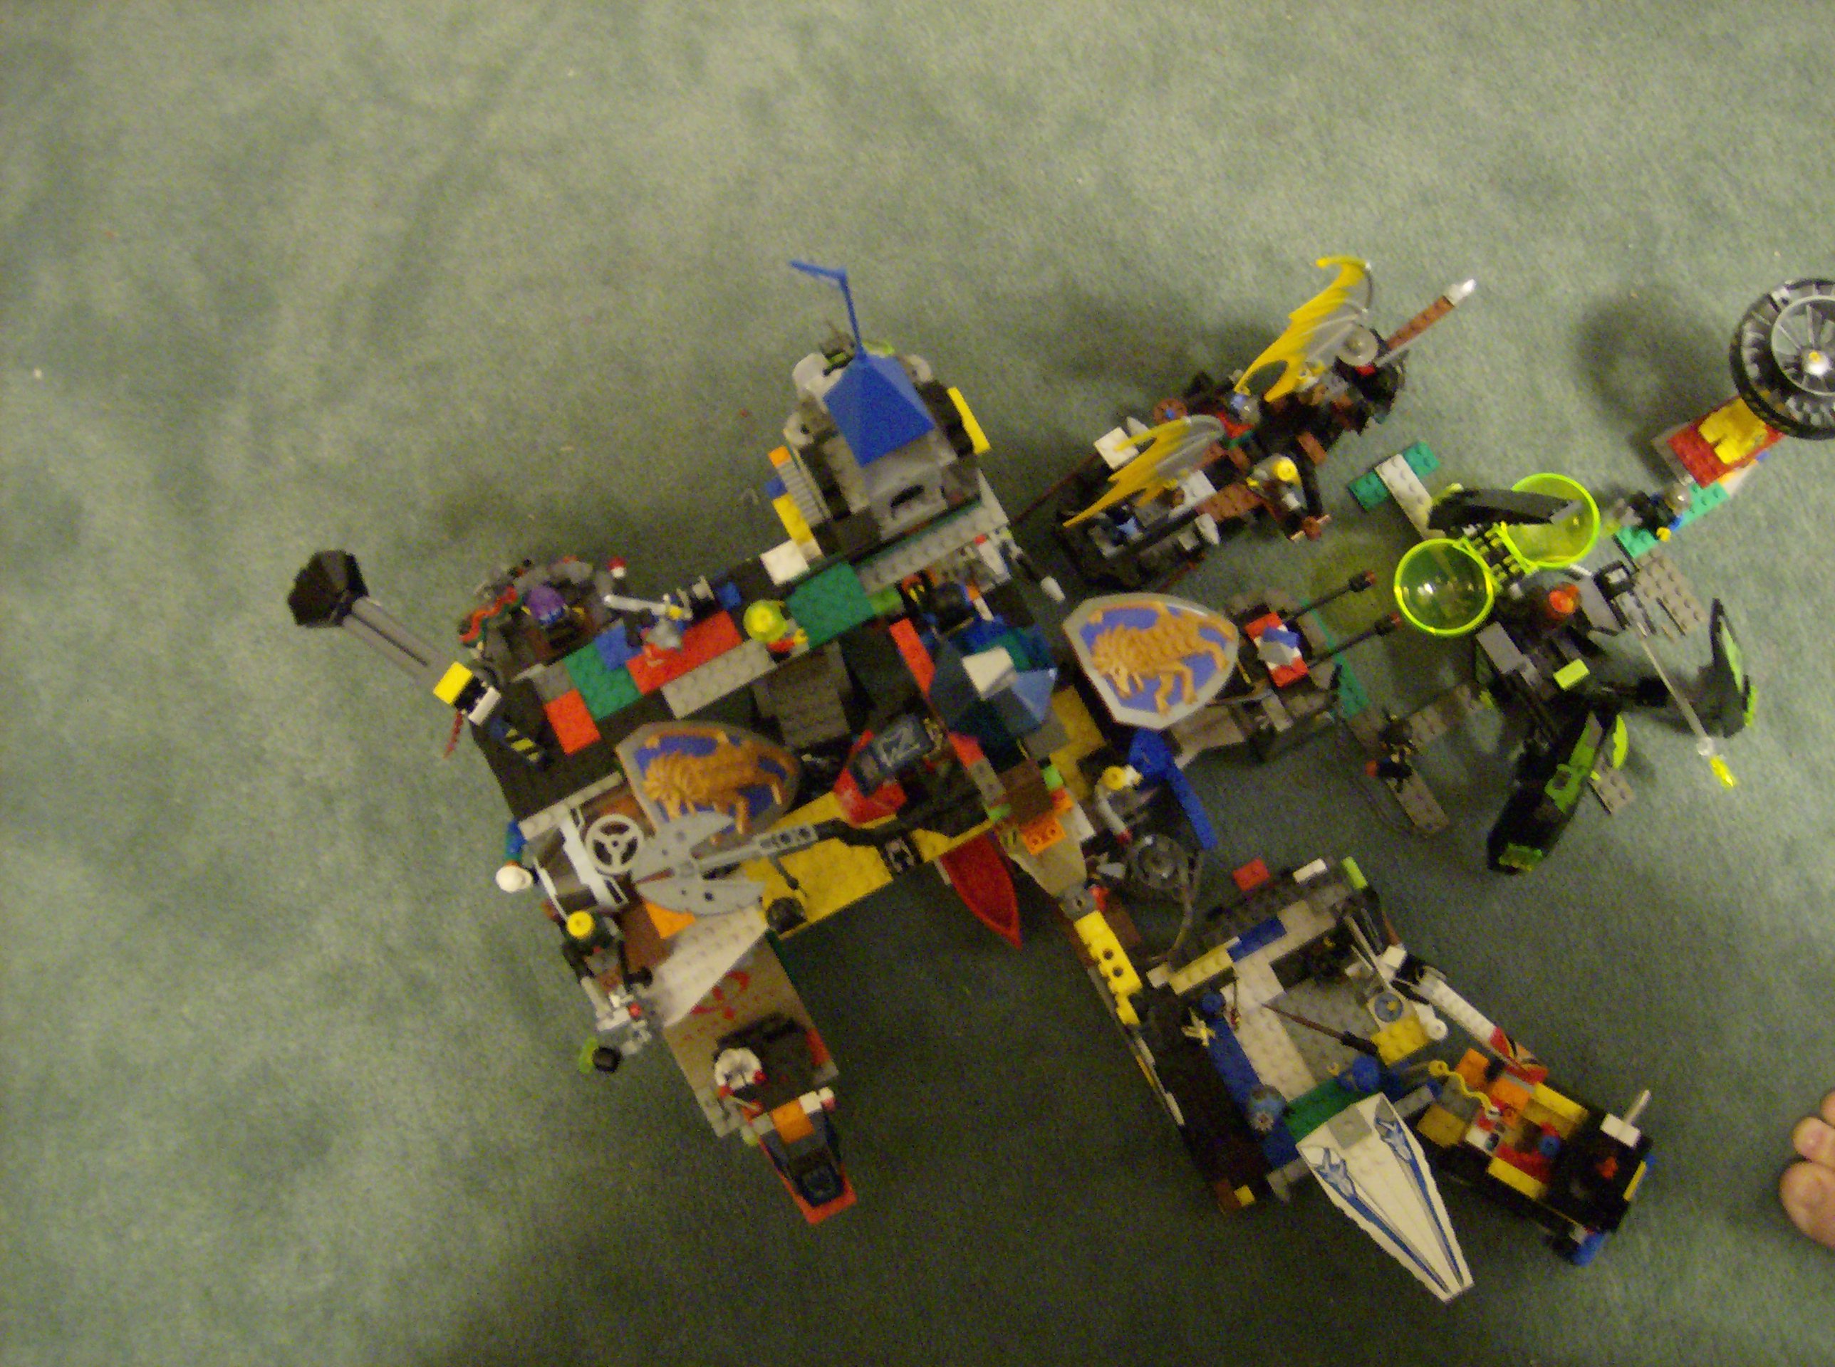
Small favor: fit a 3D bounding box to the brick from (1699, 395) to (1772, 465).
[{"bbox_3d":[0.422,-0.131,0.985,0.028,0.011,0.025,-33,84,-3],"label":"brick"}]

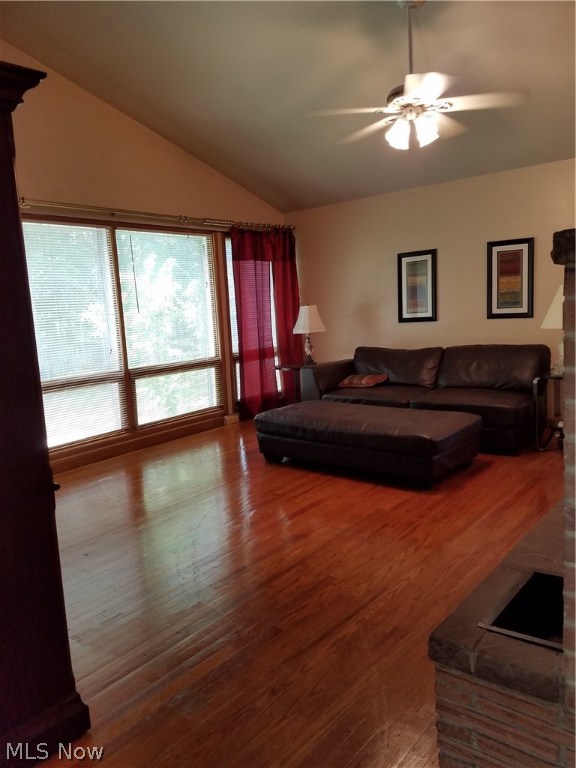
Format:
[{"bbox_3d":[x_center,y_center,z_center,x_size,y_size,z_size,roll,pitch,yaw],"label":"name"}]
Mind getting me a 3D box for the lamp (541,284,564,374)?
[{"bbox_3d":[2.325,-0.460,4.766,0.460,0.755,0.460,3,10,38],"label":"lamp"}]

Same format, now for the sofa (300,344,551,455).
[{"bbox_3d":[1.281,0.073,5.601,2.110,0.800,1.080,3,10,38],"label":"sofa"}]

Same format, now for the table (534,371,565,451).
[{"bbox_3d":[2.438,0.205,4.823,0.520,0.620,0.600,3,10,38],"label":"table"}]

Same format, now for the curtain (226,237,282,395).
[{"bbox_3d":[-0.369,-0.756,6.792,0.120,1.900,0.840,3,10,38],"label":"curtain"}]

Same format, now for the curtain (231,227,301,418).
[{"bbox_3d":[-0.252,-0.737,6.896,0.140,2.200,1.020,3,10,38],"label":"curtain"}]

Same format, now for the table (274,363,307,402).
[{"bbox_3d":[0.173,0.094,6.599,0.520,0.610,0.520,3,10,38],"label":"table"}]

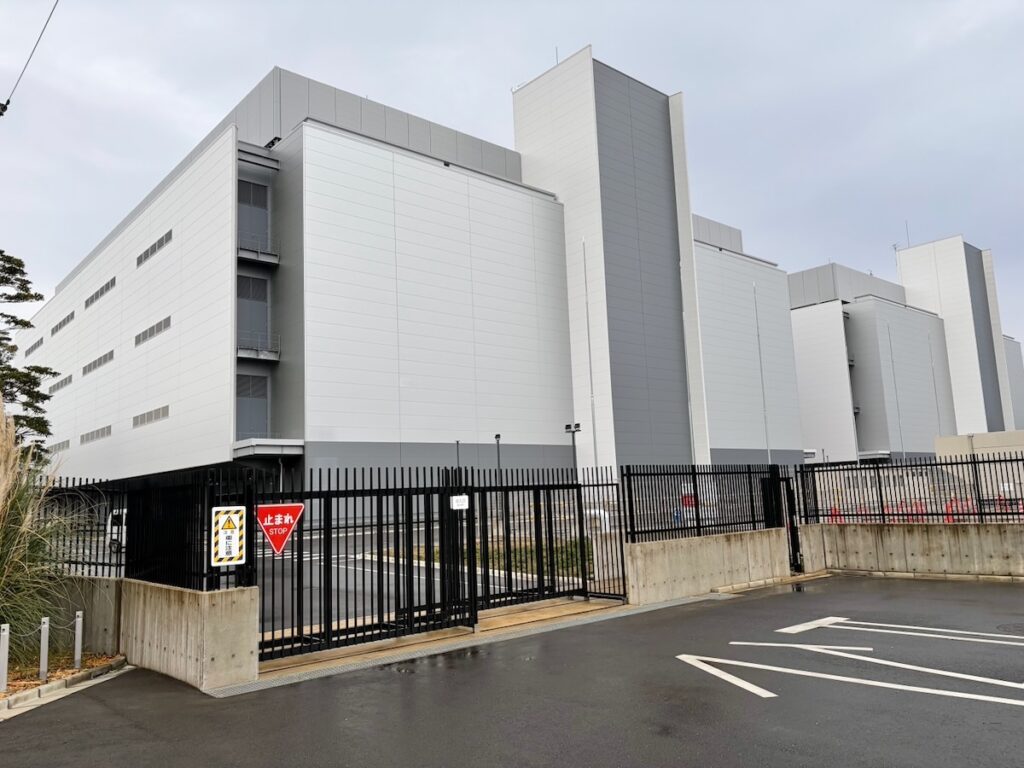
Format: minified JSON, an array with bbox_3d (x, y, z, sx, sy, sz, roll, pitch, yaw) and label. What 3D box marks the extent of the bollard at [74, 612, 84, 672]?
[{"bbox_3d":[-5.578,3.292,9.892,0.056,0.706,0.056,-2,-9,-4],"label":"bollard"}]

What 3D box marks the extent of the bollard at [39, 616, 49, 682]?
[{"bbox_3d":[-5.518,3.117,9.063,0.056,0.709,0.056,-2,-9,-4],"label":"bollard"}]

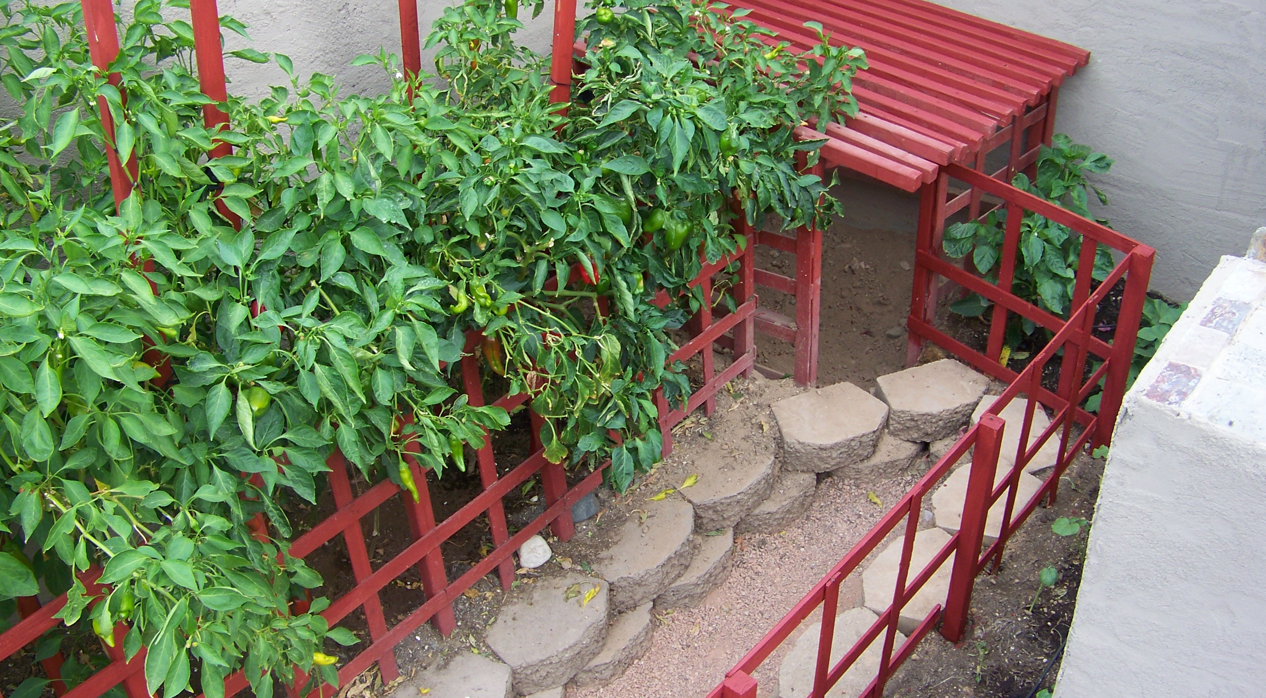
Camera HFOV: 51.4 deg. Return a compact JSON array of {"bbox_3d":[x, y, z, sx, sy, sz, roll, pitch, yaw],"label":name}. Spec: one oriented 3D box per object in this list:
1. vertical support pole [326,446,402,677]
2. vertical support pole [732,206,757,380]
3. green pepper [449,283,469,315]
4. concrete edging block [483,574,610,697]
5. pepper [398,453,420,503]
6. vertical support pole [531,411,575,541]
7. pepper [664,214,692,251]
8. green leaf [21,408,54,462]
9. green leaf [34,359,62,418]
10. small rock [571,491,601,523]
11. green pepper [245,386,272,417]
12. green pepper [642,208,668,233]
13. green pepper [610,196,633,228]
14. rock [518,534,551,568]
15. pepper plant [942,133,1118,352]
[{"bbox_3d":[-0.528,0.406,2.552,0.022,0.660,0.038,23,42,37],"label":"vertical support pole"},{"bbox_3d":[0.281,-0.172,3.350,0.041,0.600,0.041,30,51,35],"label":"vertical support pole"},{"bbox_3d":[-0.321,-0.090,2.430,0.030,0.062,0.036,30,51,35],"label":"green pepper"},{"bbox_3d":[-0.165,0.638,2.953,0.200,0.098,0.295,30,51,35],"label":"concrete edging block"},{"bbox_3d":[-0.427,0.248,2.512,0.026,0.110,0.028,-5,32,3],"label":"pepper"},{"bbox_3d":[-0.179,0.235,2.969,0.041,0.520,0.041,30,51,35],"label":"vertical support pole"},{"bbox_3d":[0.098,-0.254,2.887,0.063,0.080,0.060,-4,34,0],"label":"pepper"},{"bbox_3d":[-0.926,0.130,2.050,0.048,0.092,0.022,-26,19,-23],"label":"green leaf"},{"bbox_3d":[-0.898,0.055,2.020,0.042,0.098,0.022,-25,20,-23],"label":"green leaf"},{"bbox_3d":[-0.116,0.369,3.122,0.070,0.052,0.085,25,43,36],"label":"small rock"},{"bbox_3d":[-0.631,0.088,2.220,0.050,0.058,0.050,-4,34,0],"label":"green pepper"},{"bbox_3d":[0.046,-0.270,2.780,0.056,0.065,0.056,30,51,35],"label":"green pepper"},{"bbox_3d":[-0.023,-0.281,2.700,0.056,0.074,0.056,-3,40,2],"label":"green pepper"},{"bbox_3d":[-0.223,0.460,2.994,0.072,0.052,0.060,-4,34,0],"label":"rock"},{"bbox_3d":[1.111,-0.283,3.597,0.440,0.540,0.370,8,35,17],"label":"pepper plant"}]

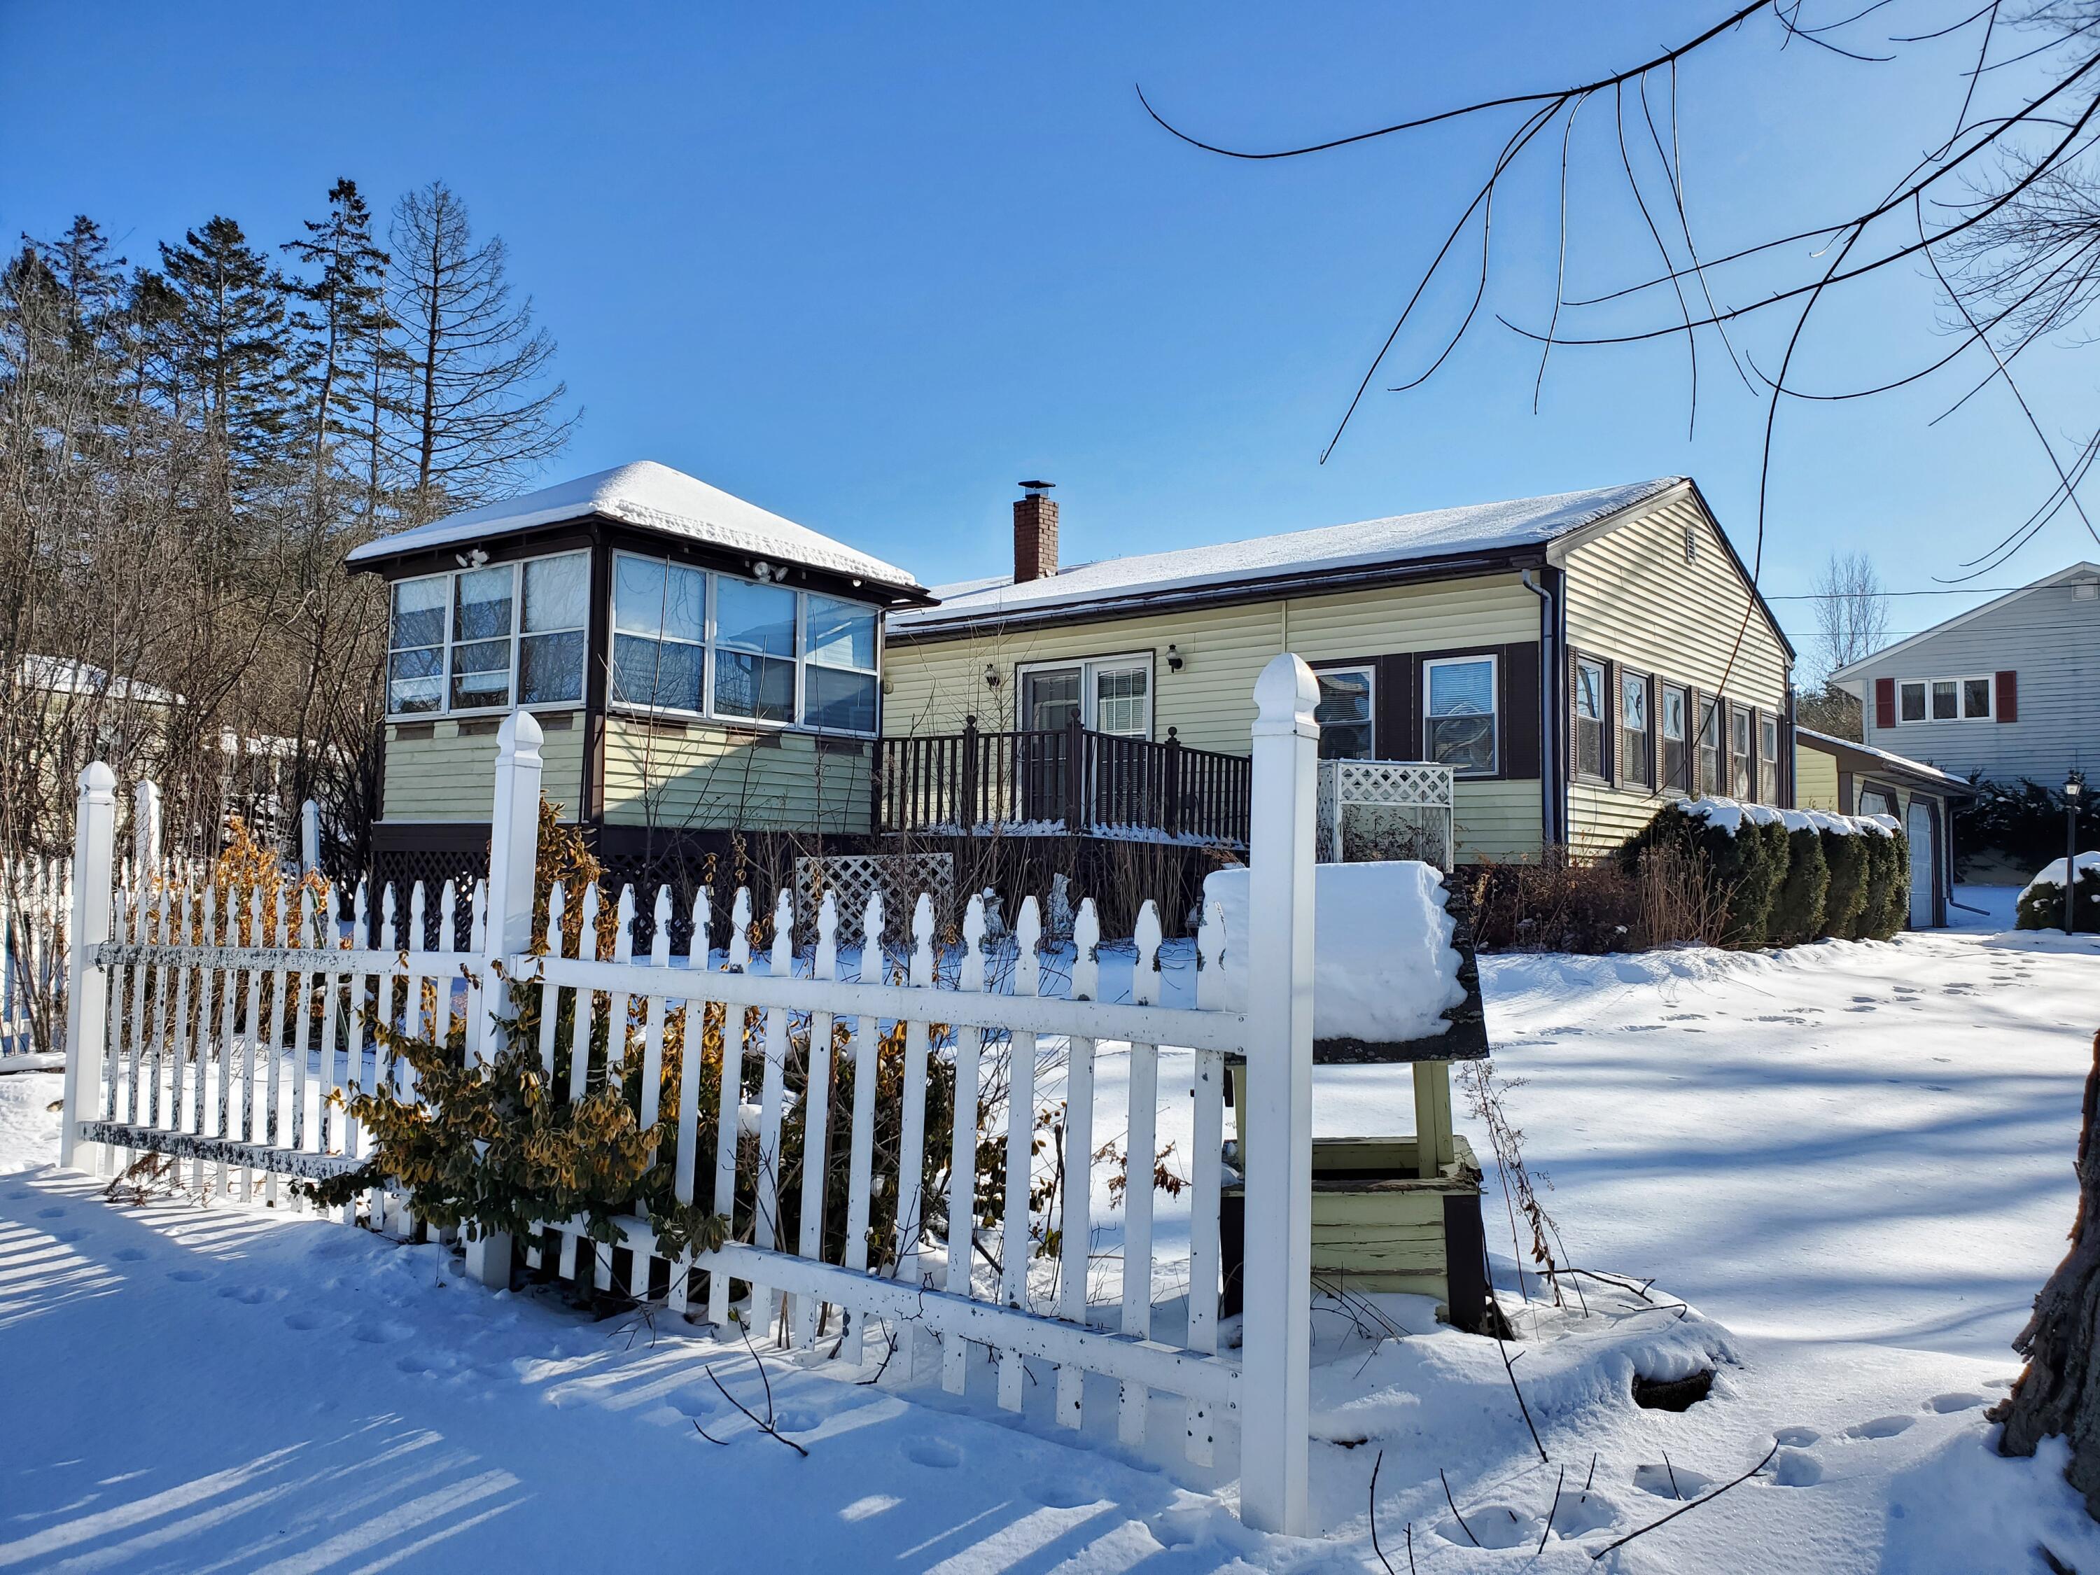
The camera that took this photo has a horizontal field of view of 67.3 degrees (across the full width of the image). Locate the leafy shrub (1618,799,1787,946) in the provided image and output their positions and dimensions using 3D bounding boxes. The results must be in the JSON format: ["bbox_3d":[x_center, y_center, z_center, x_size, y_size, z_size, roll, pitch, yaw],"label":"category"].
[{"bbox_3d":[6.359,0.846,15.382,1.500,1.422,1.300,-2,-4,39],"label":"leafy shrub"}]

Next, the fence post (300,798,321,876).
[{"bbox_3d":[-5.734,0.937,12.161,0.105,1.700,0.105,1,-3,-5],"label":"fence post"}]

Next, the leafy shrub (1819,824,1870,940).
[{"bbox_3d":[8.803,1.064,17.776,0.900,1.339,0.950,-2,-4,39],"label":"leafy shrub"}]

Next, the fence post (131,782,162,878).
[{"bbox_3d":[-5.627,0.803,9.765,0.105,1.700,0.105,0,-3,12],"label":"fence post"}]

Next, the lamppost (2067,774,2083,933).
[{"bbox_3d":[14.612,0.956,22.495,0.230,2.269,0.230,-1,-4,33],"label":"lamppost"}]

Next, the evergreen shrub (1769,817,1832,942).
[{"bbox_3d":[7.798,1.002,16.677,0.900,1.334,0.950,-2,-4,39],"label":"evergreen shrub"}]

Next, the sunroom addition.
[{"bbox_3d":[-3.835,-0.885,14.956,3.600,4.403,3.900,-2,-4,36],"label":"sunroom addition"}]

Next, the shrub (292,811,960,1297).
[{"bbox_3d":[-1.314,0.781,5.112,2.000,1.479,1.350,-1,-4,35],"label":"shrub"}]

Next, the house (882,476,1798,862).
[{"bbox_3d":[2.186,-0.759,20.883,12.500,4.820,8.400,-2,-4,39],"label":"house"}]

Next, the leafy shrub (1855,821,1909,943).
[{"bbox_3d":[9.827,1.135,18.874,0.900,1.392,0.950,-2,-4,39],"label":"leafy shrub"}]

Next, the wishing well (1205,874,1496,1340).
[{"bbox_3d":[0.917,0.906,4.886,0.840,1.329,0.800,-1,-3,7],"label":"wishing well"}]

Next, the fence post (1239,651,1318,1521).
[{"bbox_3d":[0.475,0.614,3.240,0.107,1.790,0.107,-2,-4,36],"label":"fence post"}]

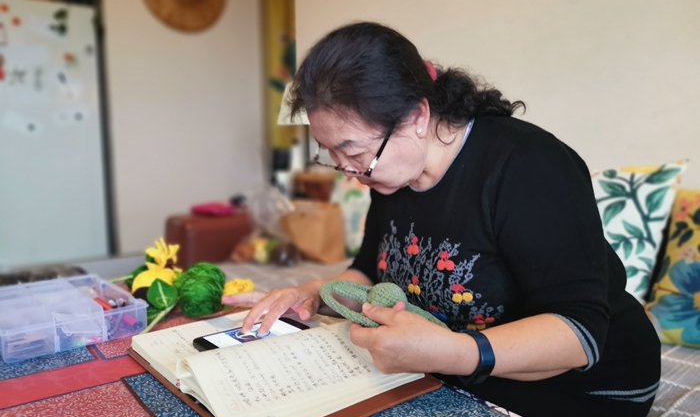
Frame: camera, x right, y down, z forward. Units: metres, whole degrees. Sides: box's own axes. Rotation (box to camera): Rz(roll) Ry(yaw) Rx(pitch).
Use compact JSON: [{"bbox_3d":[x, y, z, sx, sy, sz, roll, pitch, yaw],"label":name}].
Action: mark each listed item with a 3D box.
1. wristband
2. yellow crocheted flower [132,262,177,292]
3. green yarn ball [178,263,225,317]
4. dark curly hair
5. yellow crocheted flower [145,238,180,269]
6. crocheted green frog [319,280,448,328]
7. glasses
[{"bbox_3d":[0.162,0.192,0.705,0.022,0.066,0.055,-2,6,-35],"label":"wristband"},{"bbox_3d":[-0.365,0.133,1.020,0.083,0.065,0.060,-2,7,-15],"label":"yellow crocheted flower"},{"bbox_3d":[-0.263,0.144,0.968,0.082,0.095,0.085,-2,7,-15],"label":"green yarn ball"},{"bbox_3d":[0.093,-0.200,0.865,0.340,0.165,0.200,-5,8,-35],"label":"dark curly hair"},{"bbox_3d":[-0.361,0.086,1.050,0.068,0.058,0.060,-2,7,-15],"label":"yellow crocheted flower"},{"bbox_3d":[0.045,0.129,0.735,0.175,0.065,0.090,-2,7,-14],"label":"crocheted green frog"},{"bbox_3d":[0.015,-0.124,0.821,0.045,0.138,0.140,26,-2,-39],"label":"glasses"}]

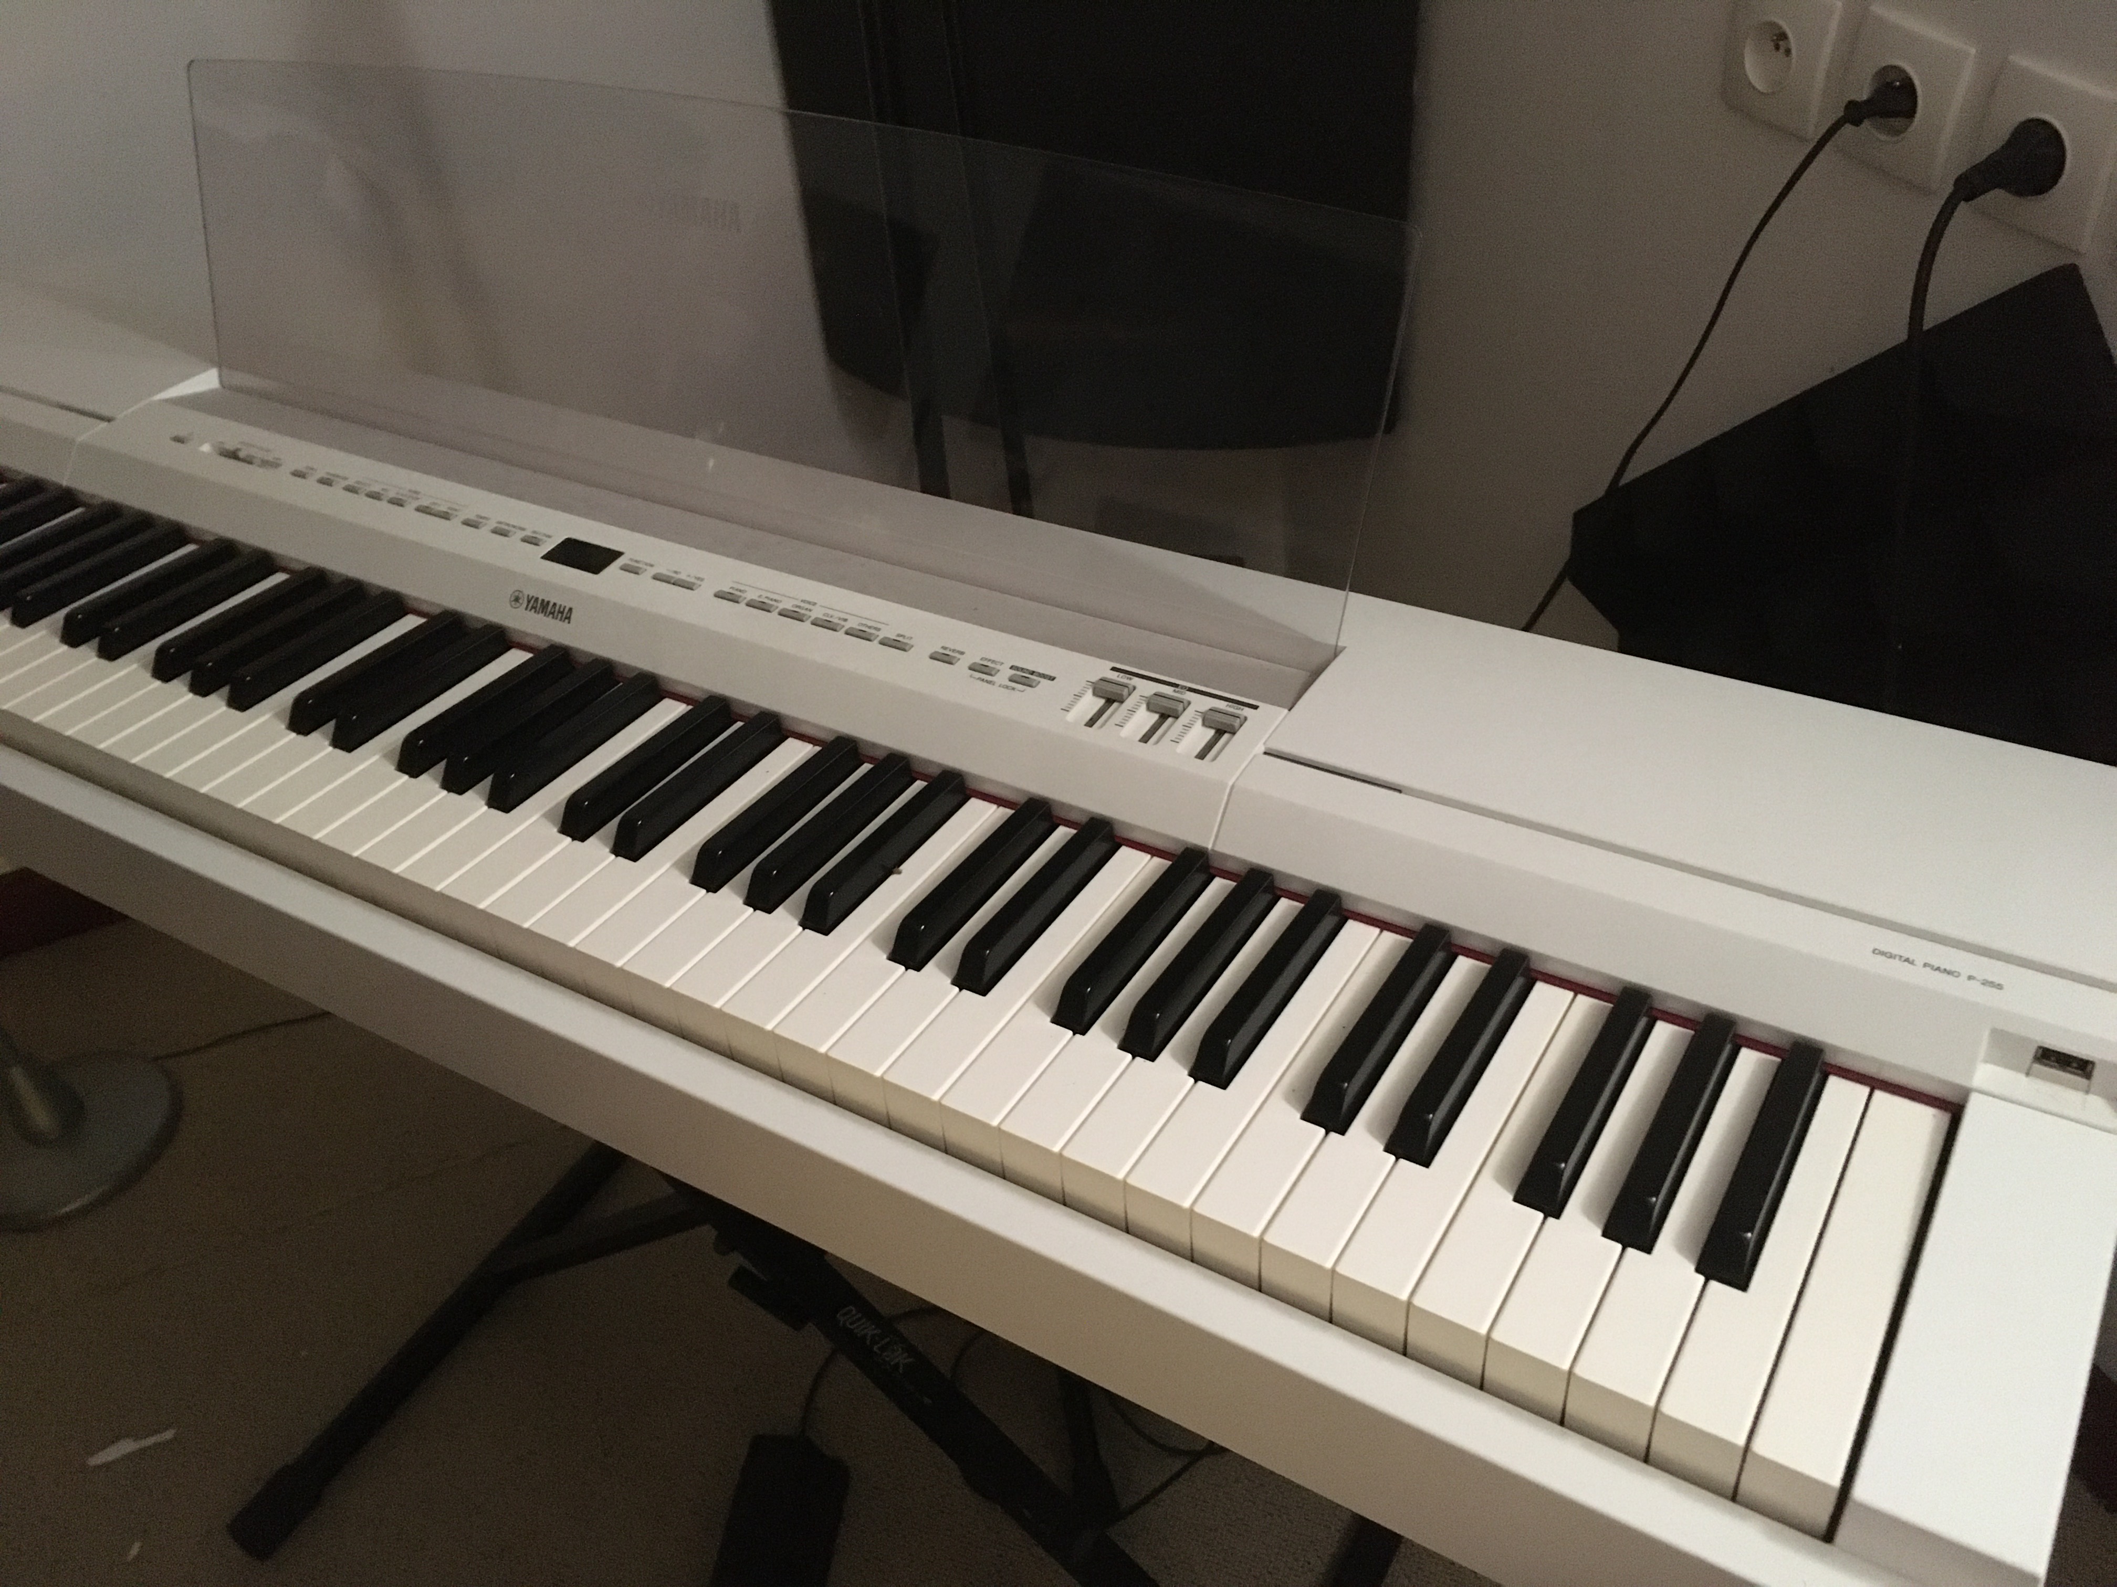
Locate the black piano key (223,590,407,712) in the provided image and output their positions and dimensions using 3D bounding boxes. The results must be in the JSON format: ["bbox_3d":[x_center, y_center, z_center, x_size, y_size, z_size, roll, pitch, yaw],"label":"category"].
[{"bbox_3d":[-0.346,-0.068,0.830,0.013,0.012,0.097,18,41,26],"label":"black piano key"}]

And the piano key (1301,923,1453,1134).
[{"bbox_3d":[0.108,0.076,0.590,0.013,0.013,0.096,18,41,27],"label":"piano key"}]

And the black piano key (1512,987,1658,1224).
[{"bbox_3d":[0.168,0.095,0.559,0.014,0.011,0.096,18,41,27],"label":"black piano key"}]

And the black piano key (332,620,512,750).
[{"bbox_3d":[-0.286,-0.049,0.799,0.014,0.011,0.096,18,41,27],"label":"black piano key"}]

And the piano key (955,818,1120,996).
[{"bbox_3d":[-0.007,0.040,0.651,0.014,0.011,0.096,18,41,27],"label":"piano key"}]

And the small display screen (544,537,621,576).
[{"bbox_3d":[-0.221,-0.110,0.825,0.035,0.003,0.018,18,47,26],"label":"small display screen"}]

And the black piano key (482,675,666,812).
[{"bbox_3d":[-0.205,-0.024,0.758,0.013,0.012,0.097,18,41,26],"label":"black piano key"}]

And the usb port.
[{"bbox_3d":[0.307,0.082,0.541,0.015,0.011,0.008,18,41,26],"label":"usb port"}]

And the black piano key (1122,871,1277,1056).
[{"bbox_3d":[0.051,0.058,0.625,0.013,0.012,0.097,18,41,26],"label":"black piano key"}]

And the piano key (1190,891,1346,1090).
[{"bbox_3d":[0.073,0.065,0.609,0.014,0.011,0.096,18,41,27],"label":"piano key"}]

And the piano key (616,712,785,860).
[{"bbox_3d":[-0.146,-0.005,0.727,0.013,0.012,0.097,18,41,26],"label":"piano key"}]

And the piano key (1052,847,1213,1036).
[{"bbox_3d":[0.028,0.051,0.633,0.014,0.011,0.096,18,41,27],"label":"piano key"}]

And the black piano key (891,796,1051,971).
[{"bbox_3d":[-0.032,0.032,0.663,0.013,0.013,0.096,18,41,27],"label":"black piano key"}]

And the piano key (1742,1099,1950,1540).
[{"bbox_3d":[0.229,0.146,0.515,0.023,0.025,0.146,18,41,27],"label":"piano key"}]

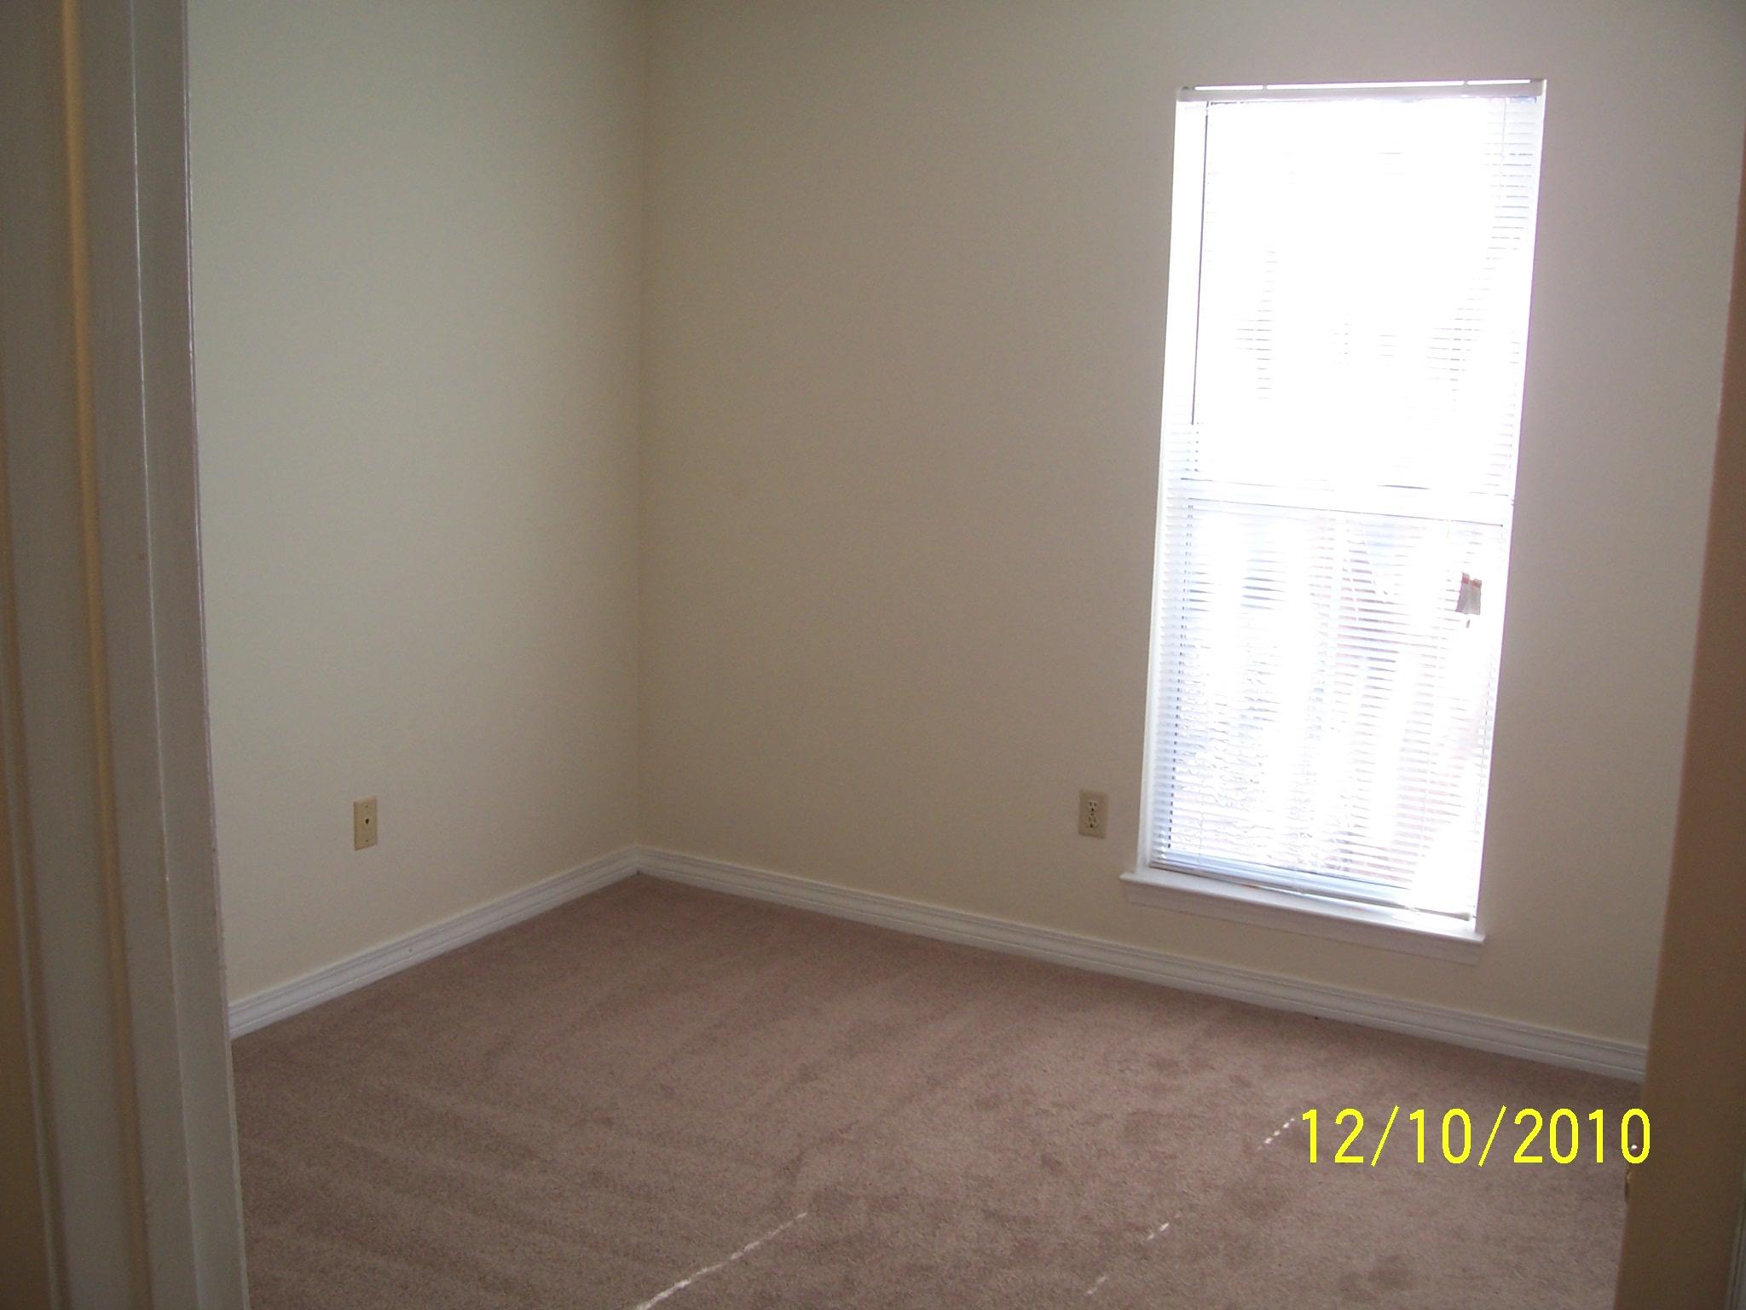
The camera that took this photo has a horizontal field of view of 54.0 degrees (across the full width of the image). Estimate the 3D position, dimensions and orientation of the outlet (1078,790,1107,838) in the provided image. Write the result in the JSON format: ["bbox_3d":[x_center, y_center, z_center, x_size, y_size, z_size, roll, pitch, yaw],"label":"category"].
[{"bbox_3d":[0.530,0.385,4.134,0.070,0.115,0.008,7,12,29],"label":"outlet"}]

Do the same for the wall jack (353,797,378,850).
[{"bbox_3d":[-1.157,0.387,3.928,0.008,0.115,0.070,7,12,29],"label":"wall jack"}]

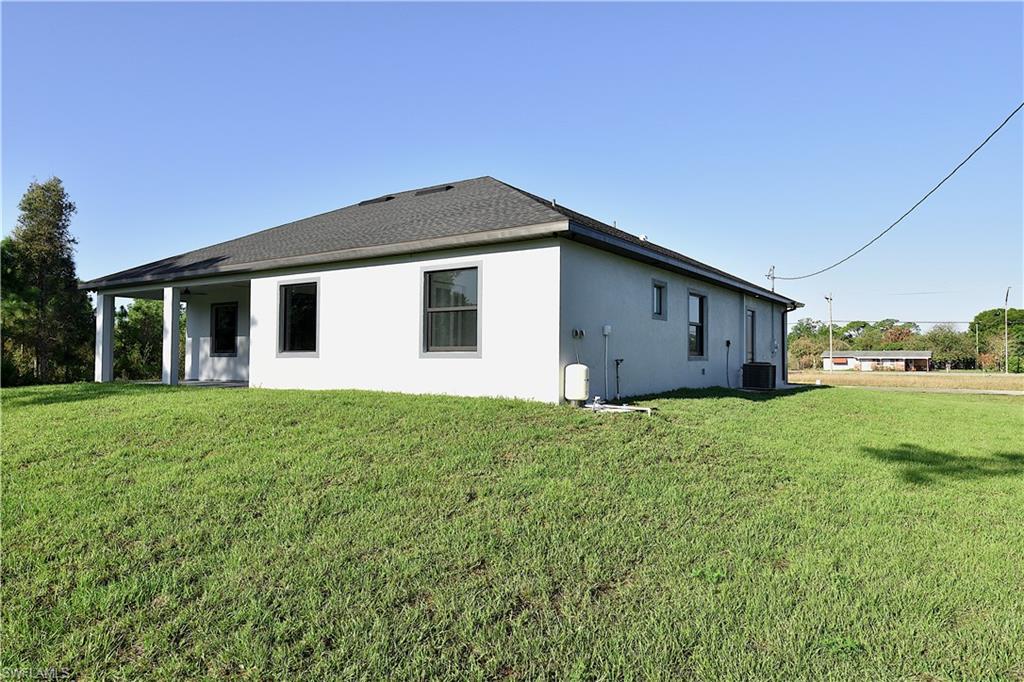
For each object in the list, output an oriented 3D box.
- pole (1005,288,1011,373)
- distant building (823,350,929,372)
[{"bbox_3d":[68.891,-1.495,87.000,0.750,12.170,0.500,-1,-1,34],"label":"pole"},{"bbox_3d":[66.773,3.649,114.753,17.500,3.600,9.000,-1,-1,34],"label":"distant building"}]

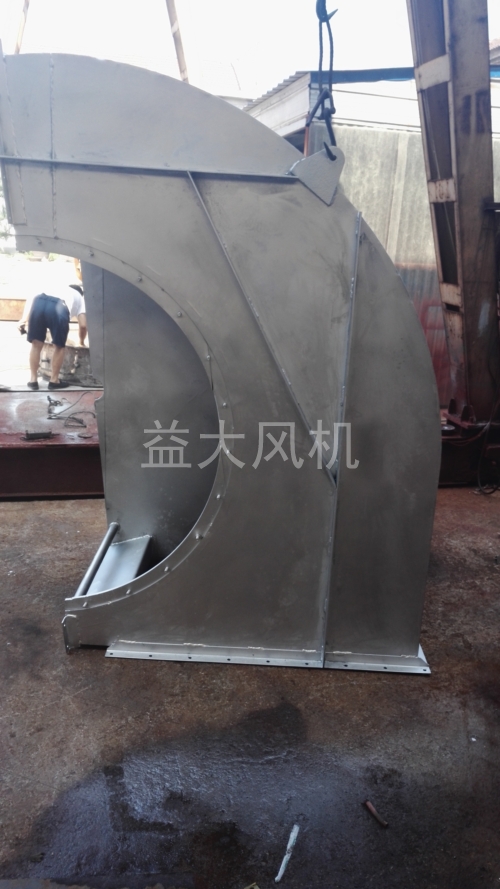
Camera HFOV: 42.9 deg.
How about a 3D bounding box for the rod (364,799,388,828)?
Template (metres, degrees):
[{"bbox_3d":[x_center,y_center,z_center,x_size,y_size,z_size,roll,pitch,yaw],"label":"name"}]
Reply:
[{"bbox_3d":[0.365,1.063,1.832,0.014,0.014,0.099,-8,20,-26],"label":"rod"}]

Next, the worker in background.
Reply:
[{"bbox_3d":[-2.101,-1.204,6.885,0.640,1.110,0.880,4,18,7],"label":"worker in background"}]

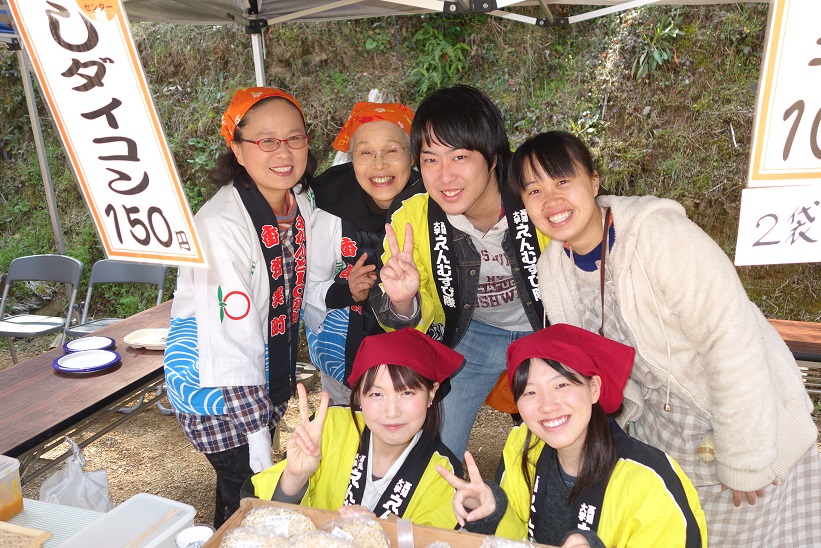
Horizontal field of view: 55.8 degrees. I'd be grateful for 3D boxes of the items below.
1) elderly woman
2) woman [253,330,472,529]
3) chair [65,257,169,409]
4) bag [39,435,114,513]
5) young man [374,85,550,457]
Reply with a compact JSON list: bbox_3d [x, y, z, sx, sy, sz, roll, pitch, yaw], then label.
[{"bbox_3d":[-0.100,0.301,2.113,0.500,1.500,0.500,-1,15,-6],"label":"elderly woman"},{"bbox_3d":[-0.110,0.641,1.715,0.480,1.070,0.560,0,15,-2],"label":"woman"},{"bbox_3d":[-1.530,0.282,4.060,0.450,0.770,0.490,4,15,16],"label":"chair"},{"bbox_3d":[-1.080,0.707,2.497,0.240,0.360,0.210,-1,15,-6],"label":"bag"},{"bbox_3d":[0.150,0.326,1.974,0.570,1.570,0.620,2,15,8],"label":"young man"}]

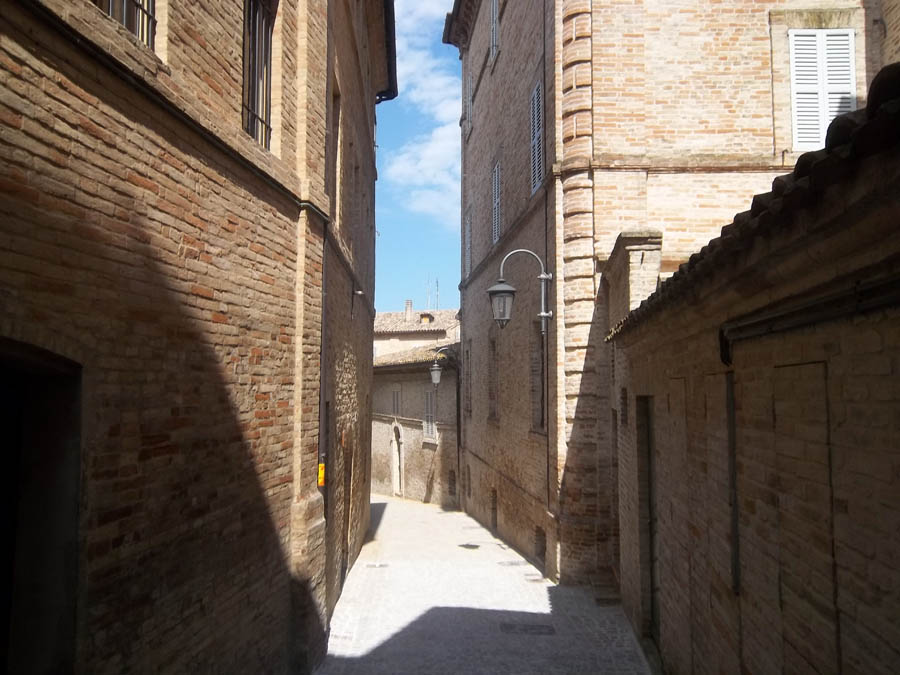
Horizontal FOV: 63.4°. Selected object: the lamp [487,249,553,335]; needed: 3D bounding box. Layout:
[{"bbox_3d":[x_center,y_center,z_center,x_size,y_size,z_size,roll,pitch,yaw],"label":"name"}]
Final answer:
[{"bbox_3d":[0.931,-0.611,9.700,0.886,1.135,0.390,0,-4,-6],"label":"lamp"}]

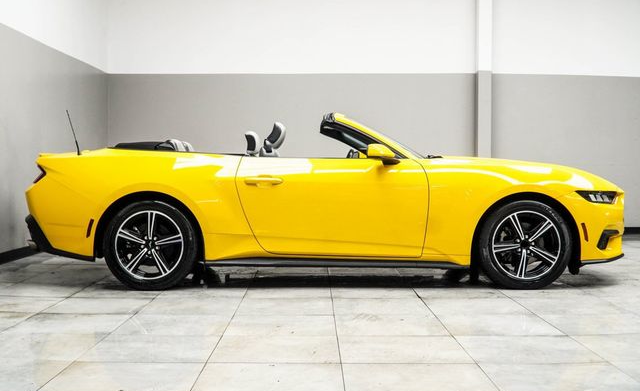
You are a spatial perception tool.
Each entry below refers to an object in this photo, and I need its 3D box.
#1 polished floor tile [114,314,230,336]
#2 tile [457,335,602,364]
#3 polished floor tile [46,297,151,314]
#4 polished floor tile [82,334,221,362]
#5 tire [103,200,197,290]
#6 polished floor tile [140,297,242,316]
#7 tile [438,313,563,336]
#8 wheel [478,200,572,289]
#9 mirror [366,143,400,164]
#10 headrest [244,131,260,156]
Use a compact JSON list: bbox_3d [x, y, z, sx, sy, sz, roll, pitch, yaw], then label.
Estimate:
[{"bbox_3d":[-0.817,0.738,3.741,0.608,0.010,0.525,0,2,0],"label":"polished floor tile"},{"bbox_3d":[0.999,0.755,3.218,0.600,0.010,0.530,0,2,0],"label":"tile"},{"bbox_3d":[-1.413,0.708,4.203,0.600,0.010,0.530,0,2,0],"label":"polished floor tile"},{"bbox_3d":[-0.800,0.745,3.189,0.598,0.012,0.519,0,2,0],"label":"polished floor tile"},{"bbox_3d":[-1.233,0.361,4.860,0.675,0.675,0.235,0,2,0],"label":"tire"},{"bbox_3d":[-0.825,0.722,4.253,0.608,0.010,0.525,0,2,0],"label":"polished floor tile"},{"bbox_3d":[0.996,0.736,3.718,0.600,0.010,0.530,0,2,0],"label":"tile"},{"bbox_3d":[1.499,0.347,4.890,0.685,0.685,0.240,0,2,-1],"label":"wheel"},{"bbox_3d":[0.457,-0.293,4.730,0.235,0.145,0.240,0,2,0],"label":"mirror"},{"bbox_3d":[-0.617,-0.479,6.030,0.127,0.220,0.260,-5,2,0],"label":"headrest"}]

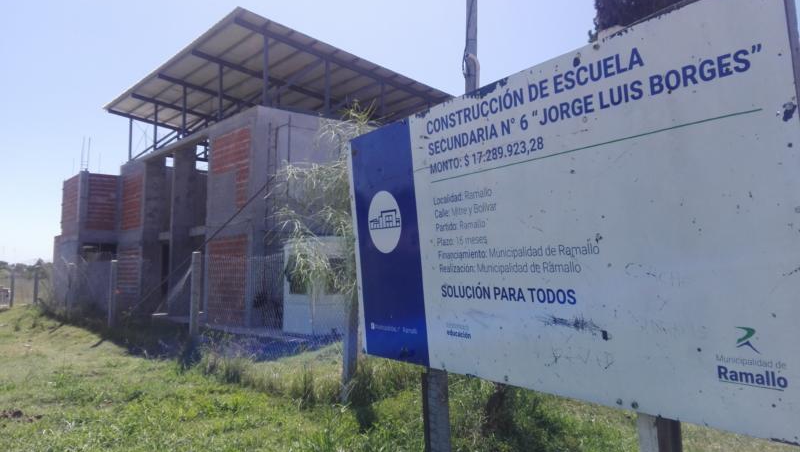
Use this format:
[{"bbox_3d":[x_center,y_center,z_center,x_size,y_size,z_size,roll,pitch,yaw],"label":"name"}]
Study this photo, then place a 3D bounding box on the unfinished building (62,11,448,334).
[{"bbox_3d":[-7.153,-0.851,26.557,9.848,8.678,19.256,3,-5,-39],"label":"unfinished building"}]

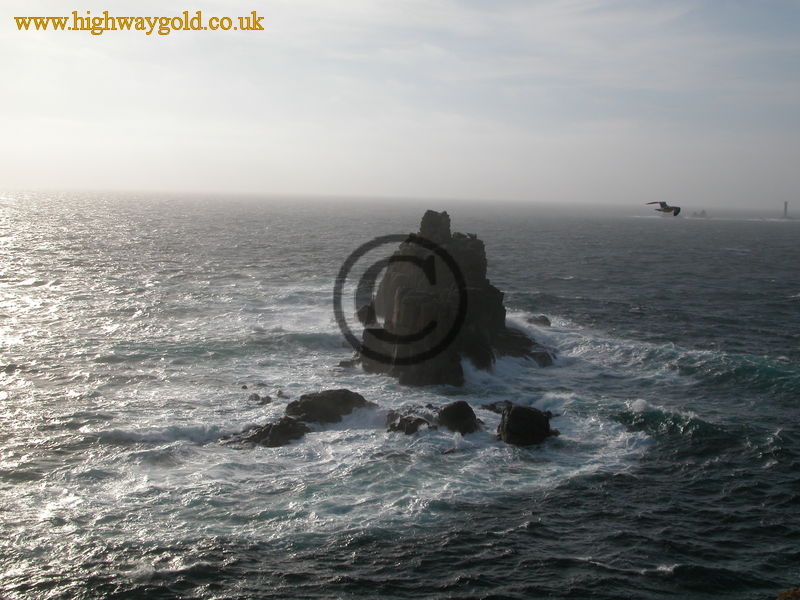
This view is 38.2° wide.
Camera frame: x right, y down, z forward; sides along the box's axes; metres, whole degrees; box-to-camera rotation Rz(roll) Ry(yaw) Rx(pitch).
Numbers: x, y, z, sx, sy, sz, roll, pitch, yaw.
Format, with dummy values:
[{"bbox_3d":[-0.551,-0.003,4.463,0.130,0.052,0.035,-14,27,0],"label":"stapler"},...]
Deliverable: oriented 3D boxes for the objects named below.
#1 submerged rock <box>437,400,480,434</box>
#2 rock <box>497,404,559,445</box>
[{"bbox_3d":[8.530,16.830,166.730,5.600,4.200,5.000,2,5,3],"label":"submerged rock"},{"bbox_3d":[17.840,17.330,160.620,8.400,4.900,6.200,2,5,7],"label":"rock"}]

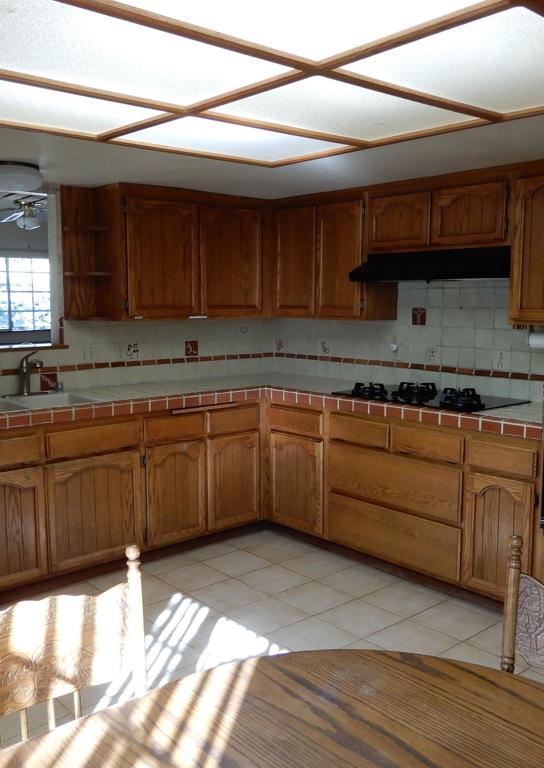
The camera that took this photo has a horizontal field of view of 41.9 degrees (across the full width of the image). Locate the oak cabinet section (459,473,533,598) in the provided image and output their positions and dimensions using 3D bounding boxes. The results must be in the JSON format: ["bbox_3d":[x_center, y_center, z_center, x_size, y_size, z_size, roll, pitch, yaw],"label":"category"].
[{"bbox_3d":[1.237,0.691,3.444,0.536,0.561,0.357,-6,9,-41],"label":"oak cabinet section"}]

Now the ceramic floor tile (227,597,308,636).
[{"bbox_3d":[-0.015,1.097,3.367,0.296,0.010,0.296,-6,9,-41],"label":"ceramic floor tile"}]

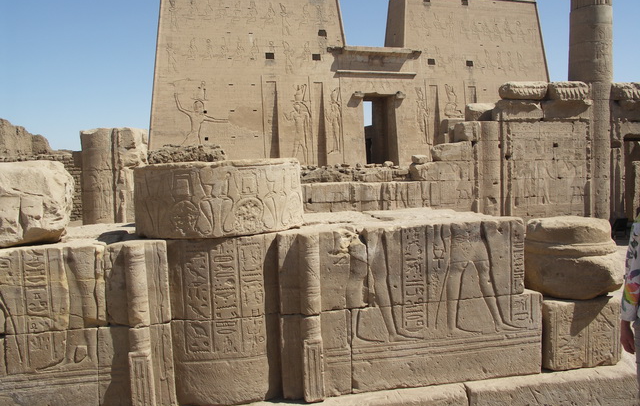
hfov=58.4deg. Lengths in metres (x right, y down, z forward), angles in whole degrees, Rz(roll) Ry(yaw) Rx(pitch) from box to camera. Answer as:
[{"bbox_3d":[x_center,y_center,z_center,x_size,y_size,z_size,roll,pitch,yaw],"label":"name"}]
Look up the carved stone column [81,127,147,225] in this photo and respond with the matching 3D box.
[{"bbox_3d":[-4.676,-0.523,13.008,1.350,2.329,0.972,-2,4,-11],"label":"carved stone column"}]

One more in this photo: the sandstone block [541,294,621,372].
[{"bbox_3d":[1.663,0.831,3.941,0.501,0.445,0.491,-2,4,-11],"label":"sandstone block"}]

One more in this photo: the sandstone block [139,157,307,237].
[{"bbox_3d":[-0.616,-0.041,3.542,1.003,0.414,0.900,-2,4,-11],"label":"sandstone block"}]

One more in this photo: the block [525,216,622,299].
[{"bbox_3d":[1.748,0.368,3.984,0.634,0.481,0.614,-2,4,-11],"label":"block"}]

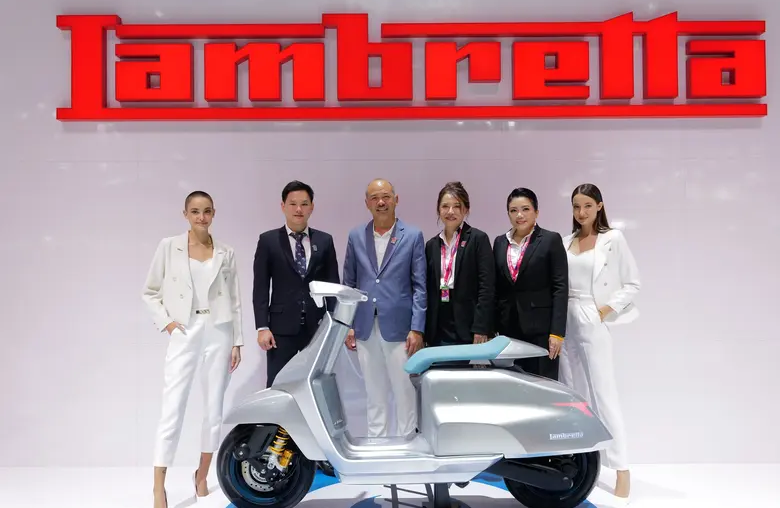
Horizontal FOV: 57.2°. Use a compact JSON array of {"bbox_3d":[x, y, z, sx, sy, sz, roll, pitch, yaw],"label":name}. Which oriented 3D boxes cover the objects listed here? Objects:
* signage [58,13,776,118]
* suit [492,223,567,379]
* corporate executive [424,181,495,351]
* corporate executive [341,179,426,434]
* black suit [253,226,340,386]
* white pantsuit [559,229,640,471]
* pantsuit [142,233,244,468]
[{"bbox_3d":[0.136,-1.161,4.445,4.378,0.644,0.085,0,0,0],"label":"signage"},{"bbox_3d":[0.792,0.552,4.000,0.440,1.435,0.280,0,0,19],"label":"suit"},{"bbox_3d":[0.401,0.454,4.070,0.450,1.744,0.310,0,0,19],"label":"corporate executive"},{"bbox_3d":[-0.029,0.446,4.110,0.490,1.760,0.320,0,0,7],"label":"corporate executive"},{"bbox_3d":[-0.543,0.563,4.200,0.520,1.454,0.290,0,0,-6],"label":"black suit"},{"bbox_3d":[1.175,0.530,4.030,0.490,1.359,0.360,0,0,25],"label":"white pantsuit"},{"bbox_3d":[-1.039,0.492,3.780,0.520,1.216,0.380,0,0,-13],"label":"pantsuit"}]

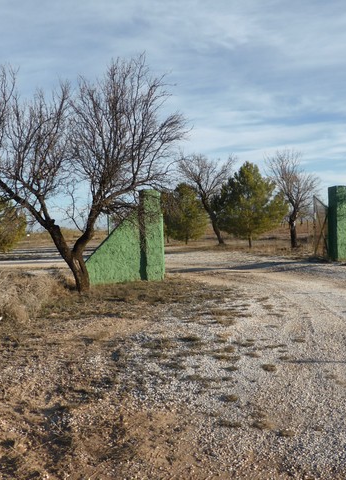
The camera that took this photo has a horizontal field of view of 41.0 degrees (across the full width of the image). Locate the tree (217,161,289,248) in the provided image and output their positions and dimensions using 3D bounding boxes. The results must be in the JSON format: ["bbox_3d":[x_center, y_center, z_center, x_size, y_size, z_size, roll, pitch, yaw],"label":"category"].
[{"bbox_3d":[4.840,-2.127,28.500,4.330,5.300,4.120,-2,2,0],"label":"tree"}]

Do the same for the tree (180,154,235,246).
[{"bbox_3d":[2.320,-2.892,33.000,3.870,6.430,3.870,-2,2,0],"label":"tree"}]

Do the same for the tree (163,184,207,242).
[{"bbox_3d":[0.933,-1.978,34.500,3.190,4.630,3.190,-2,2,0],"label":"tree"}]

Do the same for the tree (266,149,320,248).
[{"bbox_3d":[6.722,-2.334,26.000,2.930,5.630,2.930,-2,2,0],"label":"tree"}]

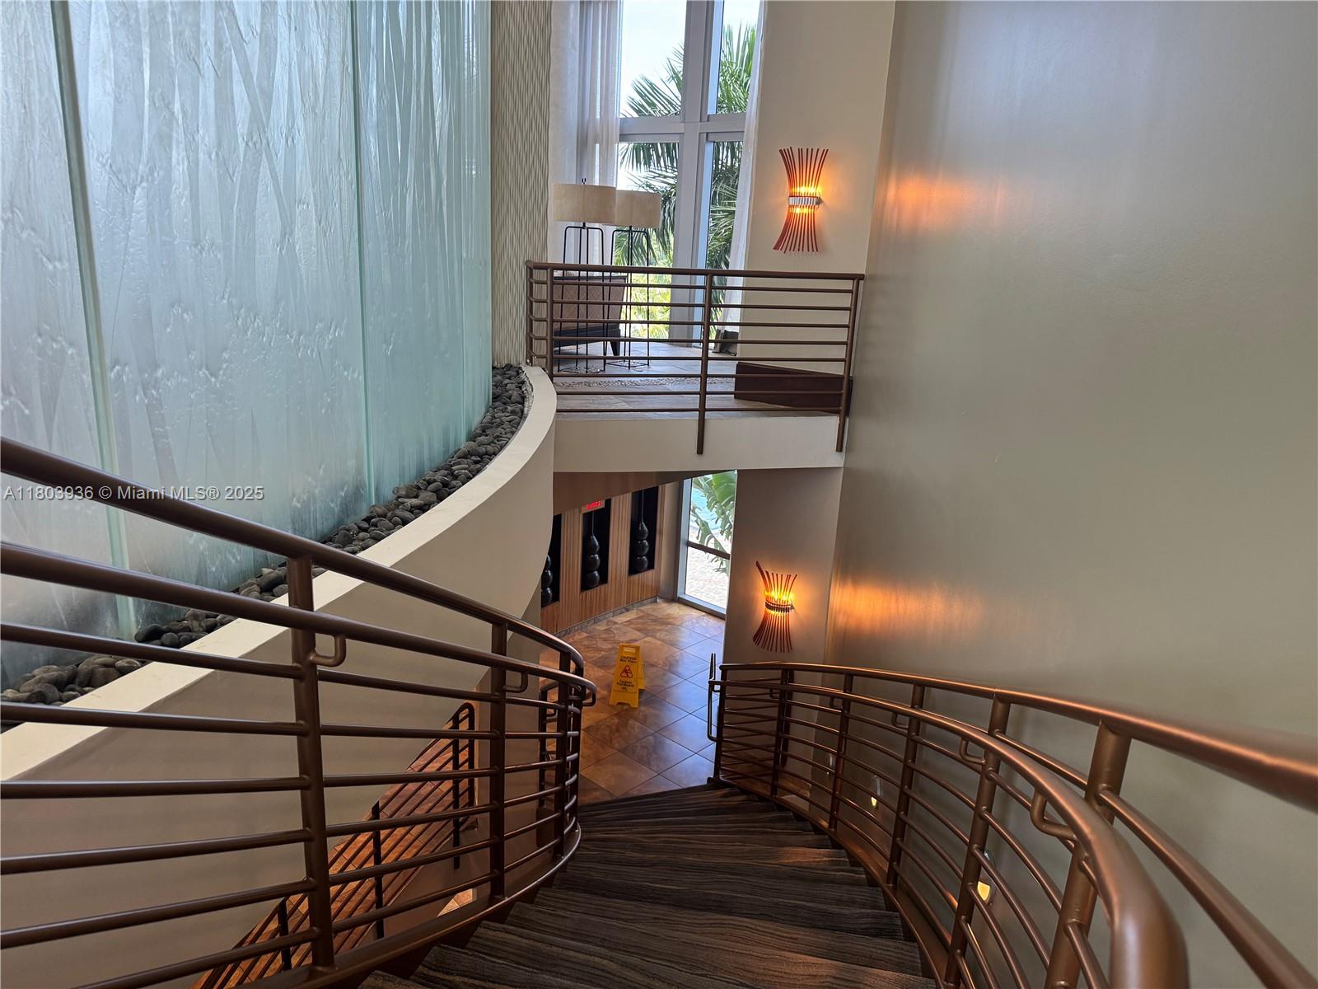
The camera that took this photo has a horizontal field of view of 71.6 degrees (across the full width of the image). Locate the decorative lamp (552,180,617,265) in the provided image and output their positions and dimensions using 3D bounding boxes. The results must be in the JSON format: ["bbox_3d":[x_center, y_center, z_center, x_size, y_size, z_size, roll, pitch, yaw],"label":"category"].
[{"bbox_3d":[-0.684,-1.997,8.469,0.570,1.720,0.570,3,16,0],"label":"decorative lamp"}]

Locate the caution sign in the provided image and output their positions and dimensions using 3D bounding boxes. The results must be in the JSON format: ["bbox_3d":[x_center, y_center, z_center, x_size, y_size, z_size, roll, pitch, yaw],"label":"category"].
[{"bbox_3d":[-0.309,1.823,9.459,0.295,0.615,0.390,5,17,6],"label":"caution sign"}]

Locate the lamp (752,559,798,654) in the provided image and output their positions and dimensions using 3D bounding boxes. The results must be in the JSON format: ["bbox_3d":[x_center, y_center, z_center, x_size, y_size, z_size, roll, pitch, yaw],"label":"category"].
[{"bbox_3d":[0.979,0.962,7.760,0.385,0.700,0.170,15,20,35],"label":"lamp"}]

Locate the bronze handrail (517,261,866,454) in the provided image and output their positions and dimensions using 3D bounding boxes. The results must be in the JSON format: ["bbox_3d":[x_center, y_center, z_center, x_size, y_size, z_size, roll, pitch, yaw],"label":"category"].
[{"bbox_3d":[0.271,-0.991,6.781,2.502,1.368,0.281,-2,17,-17],"label":"bronze handrail"}]

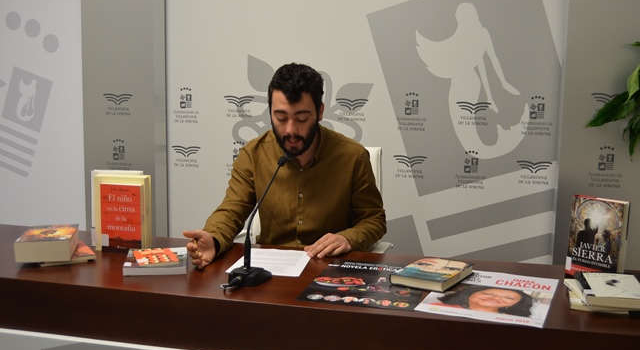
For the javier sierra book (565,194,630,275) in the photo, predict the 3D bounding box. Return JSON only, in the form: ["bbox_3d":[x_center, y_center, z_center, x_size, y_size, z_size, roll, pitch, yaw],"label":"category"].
[{"bbox_3d":[0.768,0.185,1.916,0.035,0.234,0.150,-2,8,-40],"label":"javier sierra book"}]

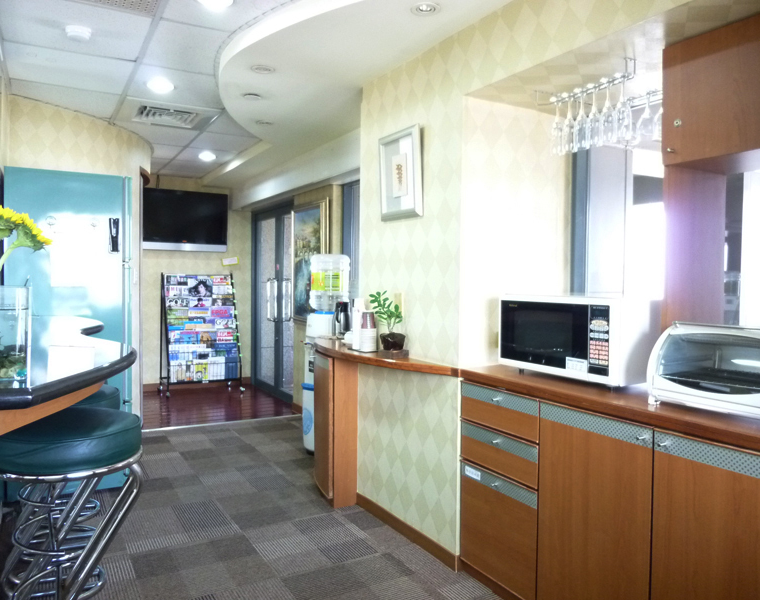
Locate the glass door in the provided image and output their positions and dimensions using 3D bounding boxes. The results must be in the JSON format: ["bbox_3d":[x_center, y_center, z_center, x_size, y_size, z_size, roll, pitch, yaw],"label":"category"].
[{"bbox_3d":[-1.096,0.007,6.021,0.100,1.960,1.500,-1,2,-30],"label":"glass door"}]

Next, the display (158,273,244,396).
[{"bbox_3d":[-1.905,0.337,6.149,0.790,1.280,0.460,-1,2,-30],"label":"display"}]

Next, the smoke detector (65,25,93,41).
[{"bbox_3d":[-1.361,-1.204,2.615,0.110,0.042,0.110,-1,2,-30],"label":"smoke detector"}]

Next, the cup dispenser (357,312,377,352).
[{"bbox_3d":[-0.067,0.157,2.994,0.090,0.215,0.095,-1,2,-30],"label":"cup dispenser"}]

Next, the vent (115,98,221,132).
[{"bbox_3d":[-1.462,-1.256,3.980,0.600,0.050,0.600,-1,2,-30],"label":"vent"}]

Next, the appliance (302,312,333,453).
[{"bbox_3d":[-0.359,0.584,4.133,0.340,0.990,0.320,-1,2,-30],"label":"appliance"}]

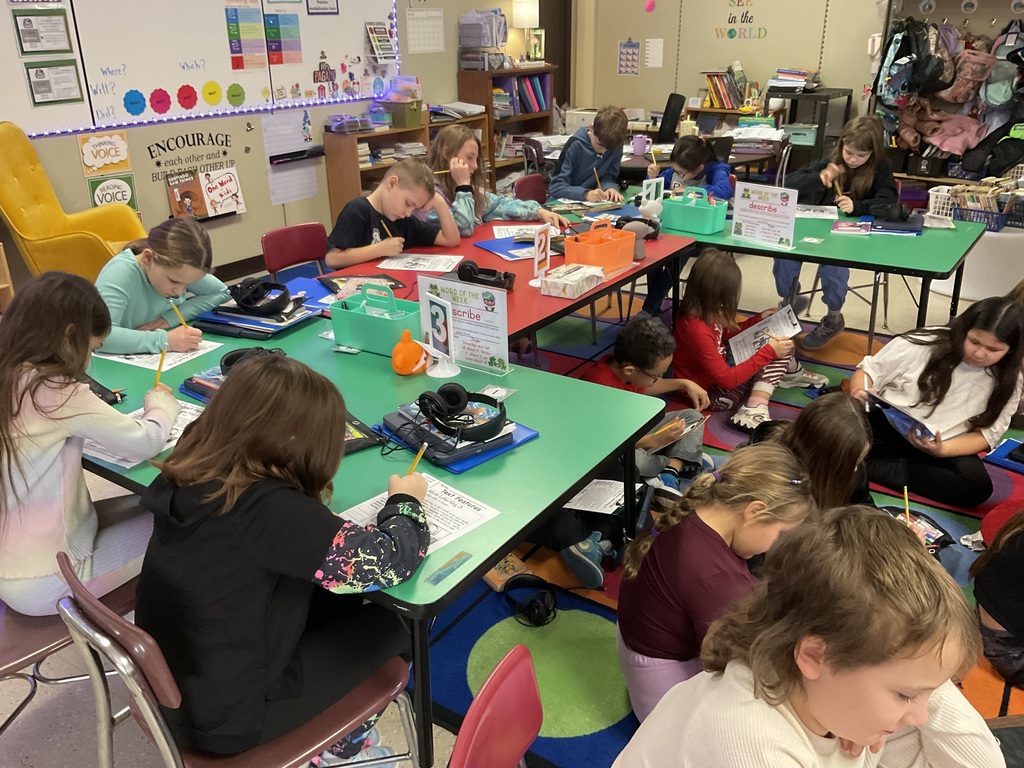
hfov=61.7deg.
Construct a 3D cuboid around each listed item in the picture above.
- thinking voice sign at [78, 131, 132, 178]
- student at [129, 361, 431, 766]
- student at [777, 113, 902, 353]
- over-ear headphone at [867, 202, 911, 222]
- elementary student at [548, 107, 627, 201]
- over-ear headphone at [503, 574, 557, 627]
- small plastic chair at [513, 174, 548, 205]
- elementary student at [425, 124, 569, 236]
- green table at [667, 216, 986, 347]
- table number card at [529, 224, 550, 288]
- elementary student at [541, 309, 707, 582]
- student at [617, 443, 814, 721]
[{"bbox_3d":[-2.163,-1.227,4.562,0.010,0.215,0.280,14,27,31],"label":"thinking voice sign"},{"bbox_3d":[-0.407,0.428,1.573,0.600,0.970,0.510,-22,31,-40],"label":"student"},{"bbox_3d":[1.544,-0.720,4.016,0.480,1.045,0.580,13,26,29],"label":"student"},{"bbox_3d":[1.579,-0.728,3.604,0.175,0.078,0.155,-1,23,0],"label":"over-ear headphone"},{"bbox_3d":[0.344,-0.862,4.439,0.500,1.090,0.620,-11,25,-22],"label":"elementary student"},{"bbox_3d":[0.053,0.585,2.346,0.175,0.078,0.150,14,27,31],"label":"over-ear headphone"},{"bbox_3d":[0.252,-0.809,4.867,0.440,0.680,0.410,16,28,35],"label":"small plastic chair"},{"bbox_3d":[-0.161,-0.603,3.870,0.770,1.070,0.540,14,27,31],"label":"elementary student"},{"bbox_3d":[1.029,-0.420,3.938,1.830,0.666,0.915,15,27,32],"label":"green table"},{"bbox_3d":[0.103,-0.437,2.905,0.090,0.190,0.118,11,26,25],"label":"table number card"},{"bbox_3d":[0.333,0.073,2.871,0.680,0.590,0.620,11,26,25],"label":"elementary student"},{"bbox_3d":[0.496,0.460,1.814,0.560,0.710,0.460,-1,23,-1],"label":"student"}]

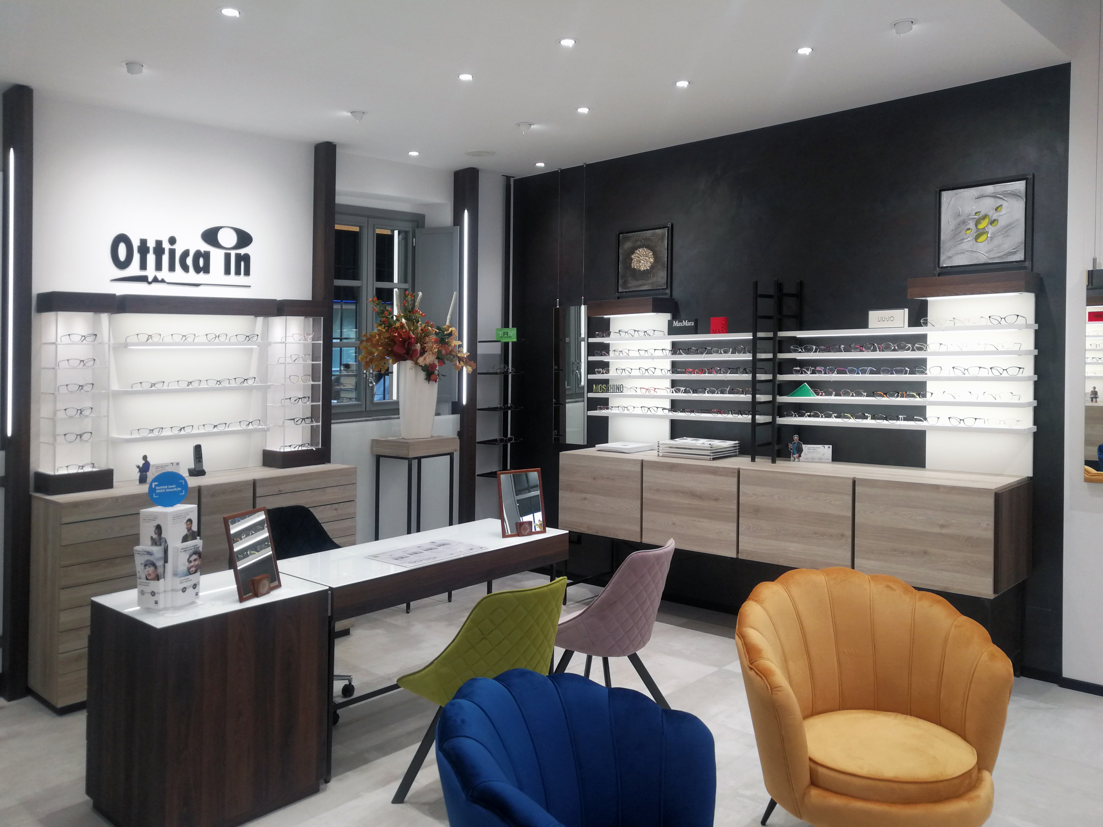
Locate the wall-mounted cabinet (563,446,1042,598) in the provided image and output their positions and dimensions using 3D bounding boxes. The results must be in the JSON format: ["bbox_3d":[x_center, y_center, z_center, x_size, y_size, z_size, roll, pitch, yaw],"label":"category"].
[{"bbox_3d":[1.238,0.542,5.018,2.620,0.510,0.590,2,3,41],"label":"wall-mounted cabinet"}]

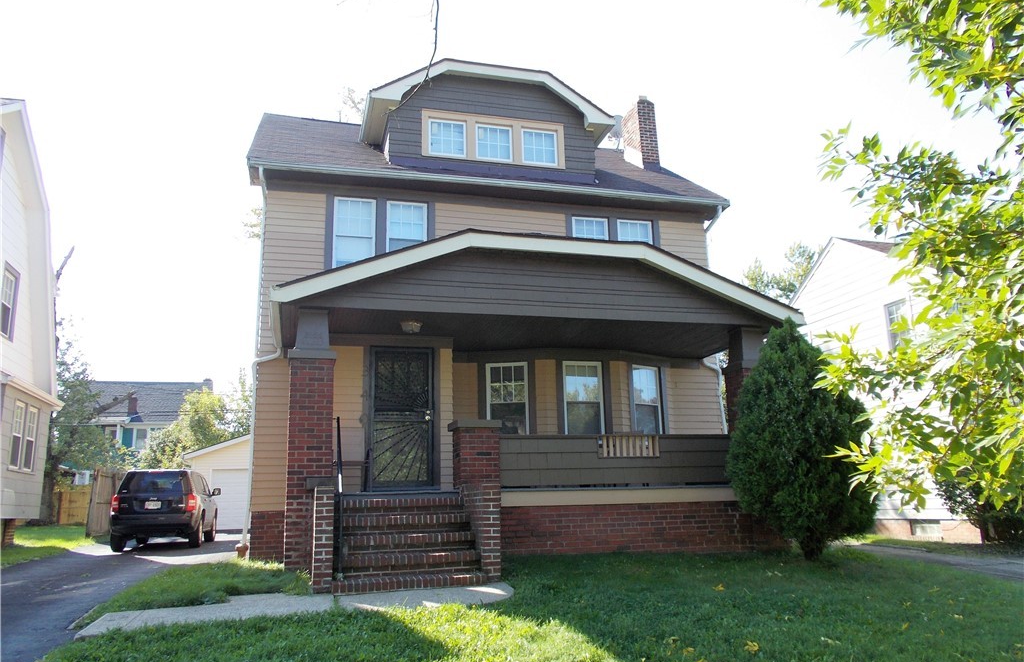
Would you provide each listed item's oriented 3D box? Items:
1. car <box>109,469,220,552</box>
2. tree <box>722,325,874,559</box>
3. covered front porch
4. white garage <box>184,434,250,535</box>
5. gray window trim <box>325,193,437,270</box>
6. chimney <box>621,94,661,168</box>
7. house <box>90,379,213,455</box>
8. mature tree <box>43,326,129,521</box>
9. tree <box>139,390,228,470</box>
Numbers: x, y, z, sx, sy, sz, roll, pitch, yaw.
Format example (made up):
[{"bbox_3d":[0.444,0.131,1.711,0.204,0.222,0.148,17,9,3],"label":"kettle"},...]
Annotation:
[{"bbox_3d":[-7.980,4.167,18.008,1.800,1.670,4.410,2,-12,-14],"label":"car"},{"bbox_3d":[3.591,1.272,9.619,2.100,2.990,2.000,2,-14,-16],"label":"tree"},{"bbox_3d":[0.470,1.027,10.492,7.250,4.290,3.500,2,-14,-16],"label":"covered front porch"},{"bbox_3d":[-8.884,5.748,29.301,6.050,3.660,6.200,2,-14,-16],"label":"white garage"},{"bbox_3d":[-2.080,-1.444,12.234,1.784,1.480,0.140,2,-14,-16],"label":"gray window trim"},{"bbox_3d":[2.713,-3.972,16.349,0.370,1.666,0.900,2,-14,-16],"label":"chimney"},{"bbox_3d":[-21.759,7.223,45.244,7.100,8.800,9.000,2,-14,-16],"label":"house"},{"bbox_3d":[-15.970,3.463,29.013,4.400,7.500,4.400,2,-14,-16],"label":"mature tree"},{"bbox_3d":[-14.501,5.492,34.066,3.900,6.100,4.000,2,-14,-16],"label":"tree"}]

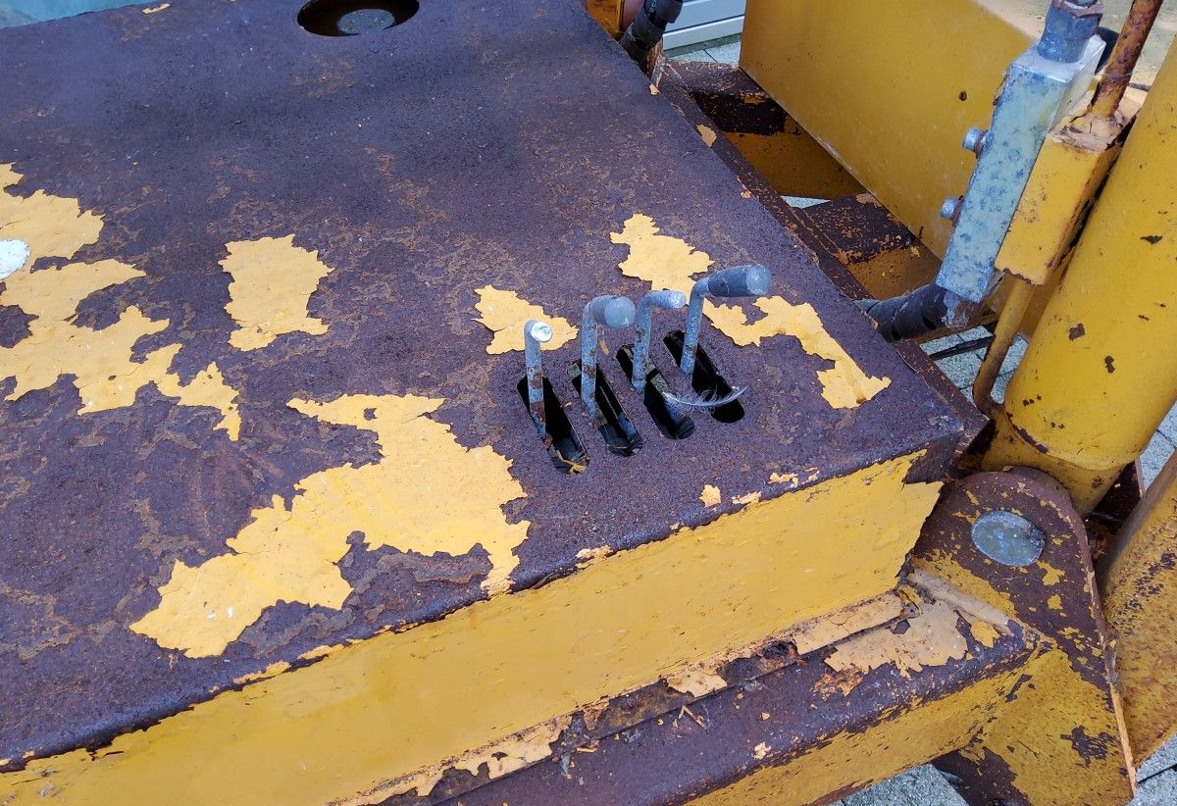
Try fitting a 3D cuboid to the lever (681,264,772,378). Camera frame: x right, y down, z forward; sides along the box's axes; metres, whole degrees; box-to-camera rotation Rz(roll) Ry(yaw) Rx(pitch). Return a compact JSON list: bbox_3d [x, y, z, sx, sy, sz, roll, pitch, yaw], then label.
[{"bbox_3d":[0.095,-0.053,0.637,0.029,0.157,0.072,-17,50,-14],"label":"lever"}]

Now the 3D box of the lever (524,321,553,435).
[{"bbox_3d":[-0.033,-0.013,0.632,0.016,0.137,0.046,-17,50,-14],"label":"lever"}]

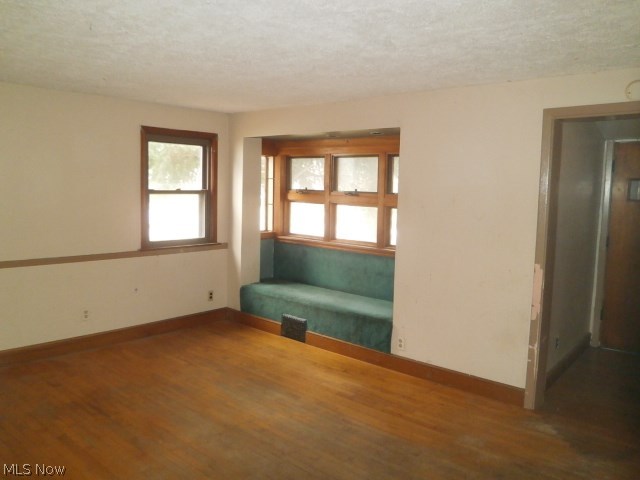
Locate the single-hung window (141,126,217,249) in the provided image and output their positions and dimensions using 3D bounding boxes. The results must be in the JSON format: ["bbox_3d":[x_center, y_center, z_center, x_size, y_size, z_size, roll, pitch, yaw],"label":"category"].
[{"bbox_3d":[-1.486,-0.543,5.135,0.116,1.224,0.931,6,8,40],"label":"single-hung window"}]

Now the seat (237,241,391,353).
[{"bbox_3d":[0.065,0.530,5.103,2.100,0.790,0.659,6,8,40],"label":"seat"}]

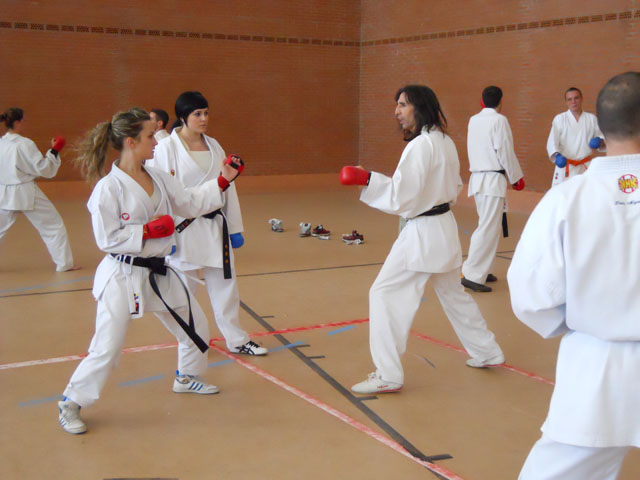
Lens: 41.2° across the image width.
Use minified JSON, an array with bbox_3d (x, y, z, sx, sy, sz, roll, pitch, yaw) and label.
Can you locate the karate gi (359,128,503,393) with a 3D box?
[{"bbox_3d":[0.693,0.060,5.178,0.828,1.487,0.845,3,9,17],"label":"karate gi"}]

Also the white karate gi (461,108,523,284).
[{"bbox_3d":[1.602,-0.412,7.845,0.454,1.582,0.464,-7,12,-42],"label":"white karate gi"}]

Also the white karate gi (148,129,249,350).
[{"bbox_3d":[-0.817,-0.020,5.689,0.530,1.437,0.600,-6,11,-36],"label":"white karate gi"}]

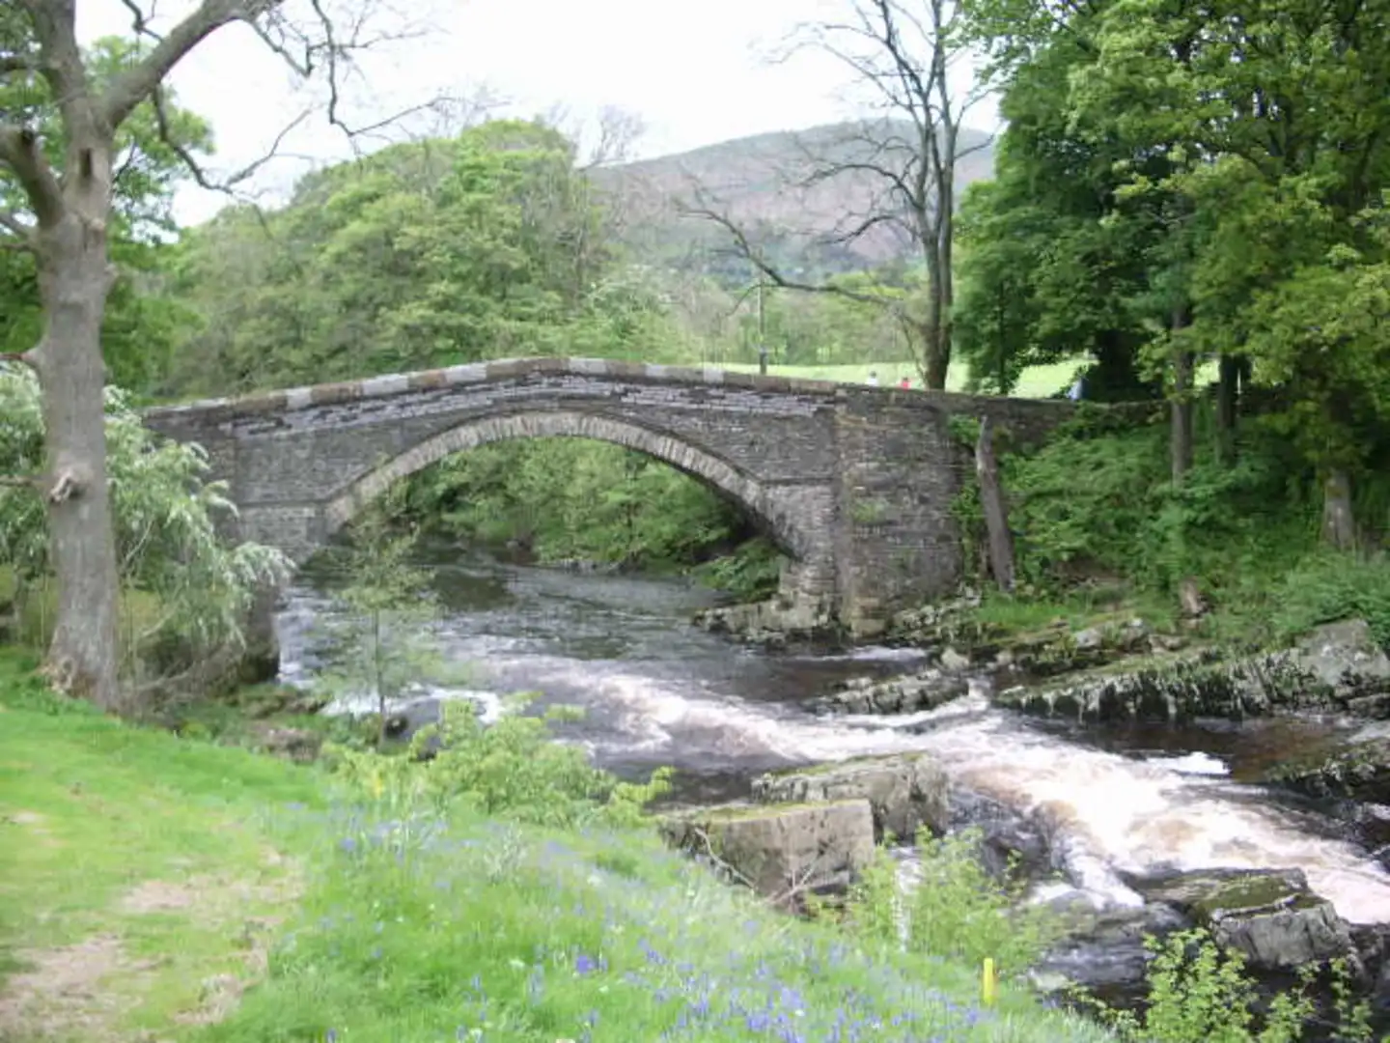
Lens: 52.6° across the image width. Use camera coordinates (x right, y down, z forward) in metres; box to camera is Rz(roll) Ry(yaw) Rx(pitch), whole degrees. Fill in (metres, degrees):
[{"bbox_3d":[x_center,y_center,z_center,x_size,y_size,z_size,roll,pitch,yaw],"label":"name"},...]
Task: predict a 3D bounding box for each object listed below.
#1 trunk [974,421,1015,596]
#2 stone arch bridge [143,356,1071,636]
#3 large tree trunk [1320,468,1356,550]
[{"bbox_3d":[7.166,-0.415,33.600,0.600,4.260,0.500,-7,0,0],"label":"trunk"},{"bbox_3d":[-1.639,-0.496,34.767,21.877,6.827,4.200,-2,3,-14],"label":"stone arch bridge"},{"bbox_3d":[14.330,-0.302,31.300,0.660,1.950,0.620,-1,3,0],"label":"large tree trunk"}]

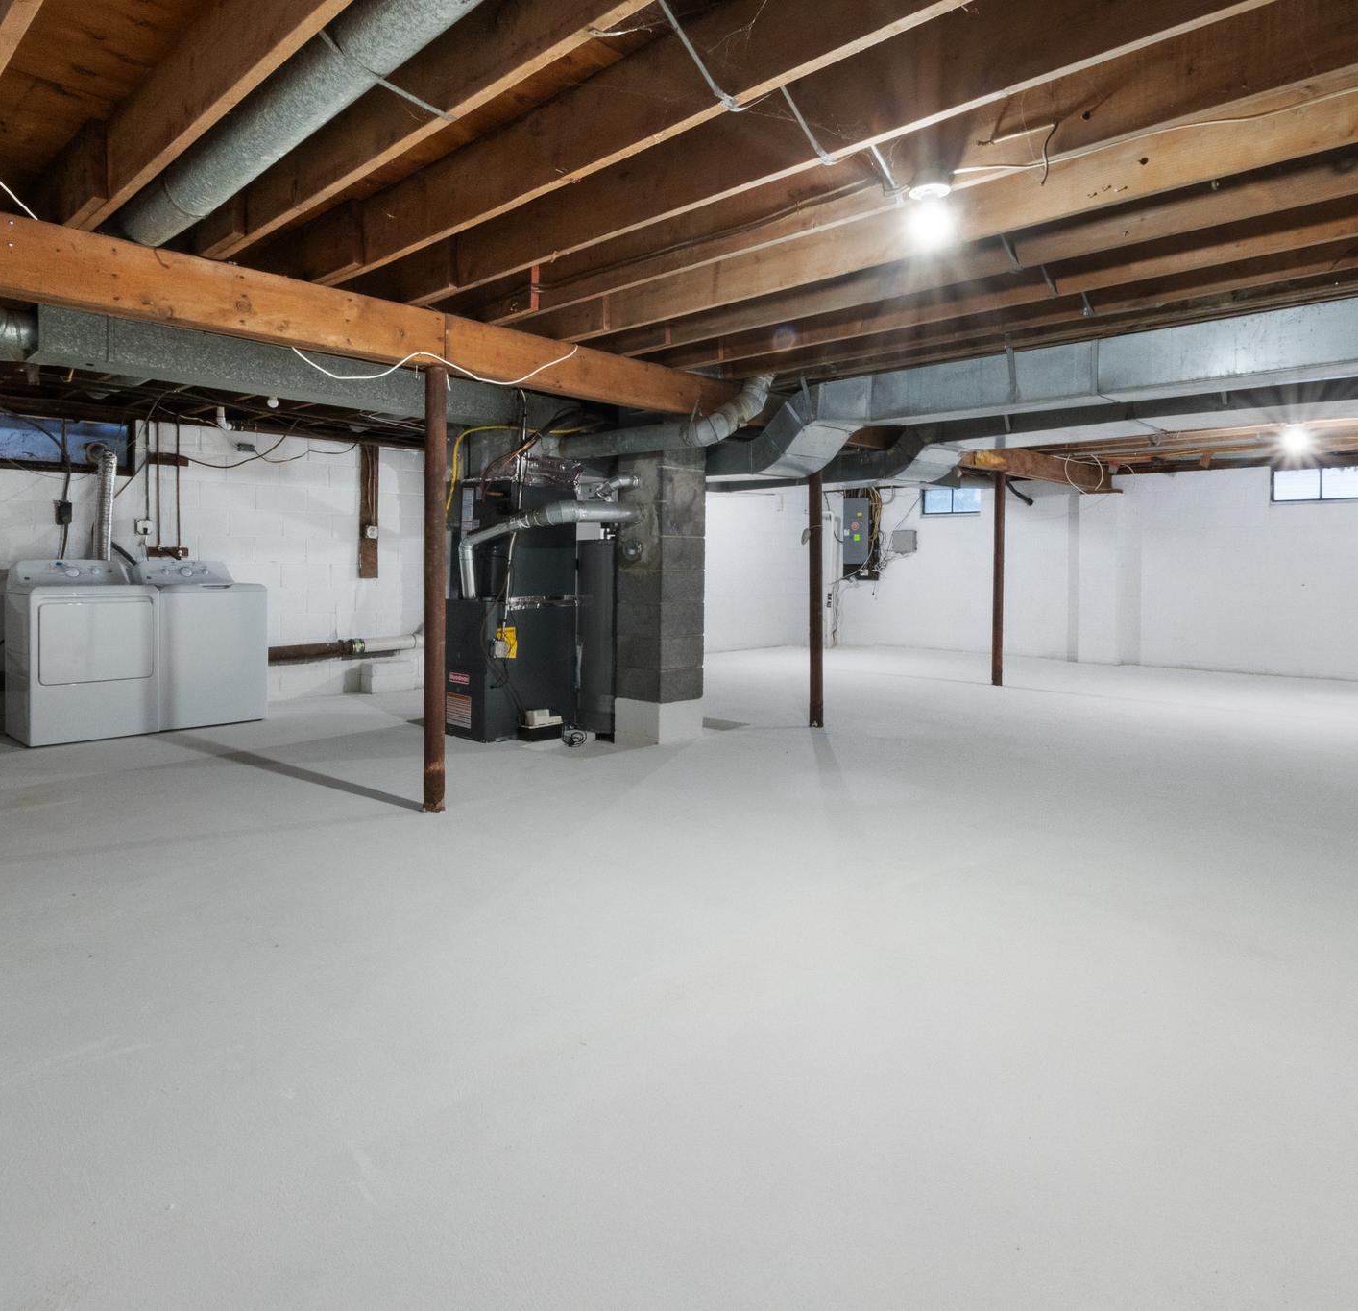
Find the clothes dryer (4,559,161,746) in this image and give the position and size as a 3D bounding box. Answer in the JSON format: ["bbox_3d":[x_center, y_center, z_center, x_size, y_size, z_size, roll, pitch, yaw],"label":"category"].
[{"bbox_3d":[-3.850,-0.042,5.292,0.700,1.110,0.690,5,7,44],"label":"clothes dryer"}]

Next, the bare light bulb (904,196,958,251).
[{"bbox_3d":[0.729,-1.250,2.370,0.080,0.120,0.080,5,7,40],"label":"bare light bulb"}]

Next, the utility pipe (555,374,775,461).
[{"bbox_3d":[-0.140,-1.374,4.830,1.580,0.390,0.200,4,7,37],"label":"utility pipe"}]

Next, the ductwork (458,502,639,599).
[{"bbox_3d":[-0.810,-0.642,5.080,1.200,0.620,0.270,1,6,11],"label":"ductwork"}]

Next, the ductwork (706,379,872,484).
[{"bbox_3d":[0.790,-1.374,5.100,1.200,0.490,0.550,5,7,41],"label":"ductwork"}]

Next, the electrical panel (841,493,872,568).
[{"bbox_3d":[2.474,-1.720,11.391,0.380,0.910,0.110,5,7,42],"label":"electrical panel"}]

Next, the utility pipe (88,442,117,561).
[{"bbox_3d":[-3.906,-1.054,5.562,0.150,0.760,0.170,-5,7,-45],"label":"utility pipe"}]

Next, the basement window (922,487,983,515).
[{"bbox_3d":[3.340,-1.916,10.000,0.760,0.370,0.100,5,7,40],"label":"basement window"}]

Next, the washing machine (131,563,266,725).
[{"bbox_3d":[-3.375,-0.097,5.750,0.670,1.090,0.690,-5,8,-44],"label":"washing machine"}]

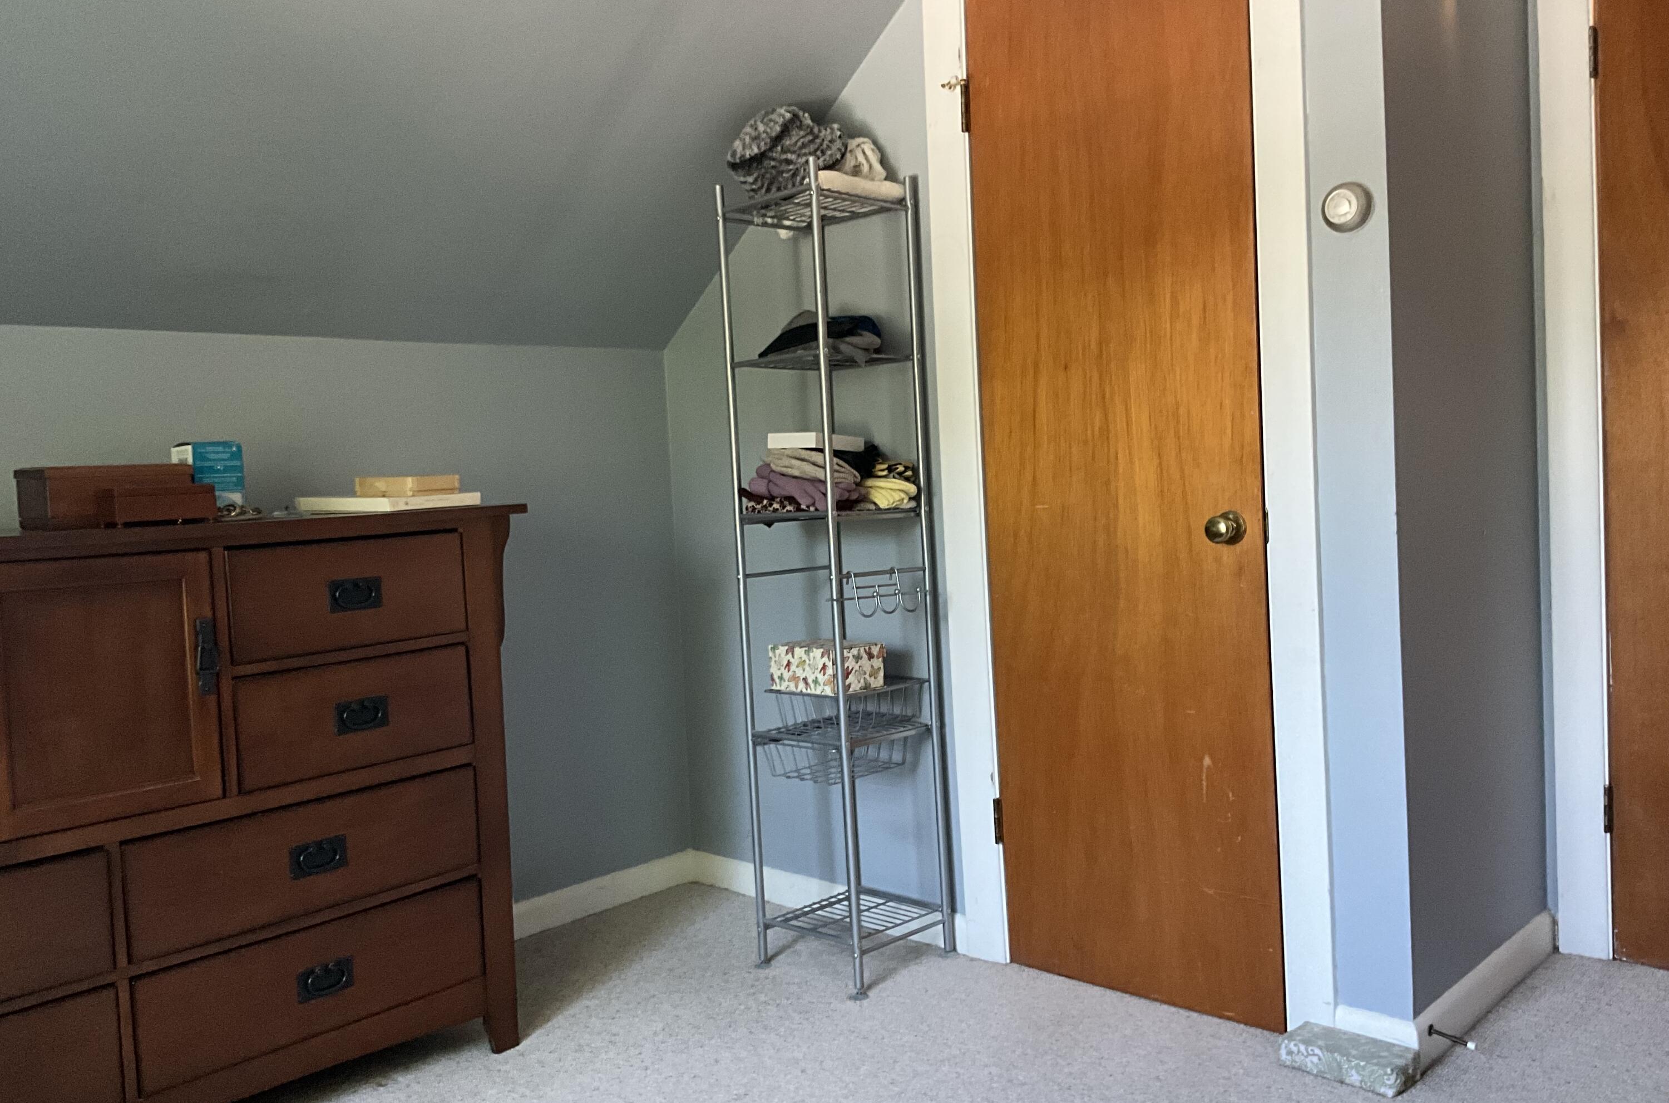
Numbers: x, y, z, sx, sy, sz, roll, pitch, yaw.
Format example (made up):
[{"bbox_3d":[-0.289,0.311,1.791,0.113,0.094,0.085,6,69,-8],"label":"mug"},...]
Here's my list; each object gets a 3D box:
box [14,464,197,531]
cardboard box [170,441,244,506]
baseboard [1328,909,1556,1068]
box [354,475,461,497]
[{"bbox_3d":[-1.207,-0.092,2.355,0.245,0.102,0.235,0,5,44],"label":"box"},{"bbox_3d":[-1.145,-0.124,2.549,0.099,0.141,0.089,0,5,44],"label":"cardboard box"},{"bbox_3d":[1.161,0.794,2.614,0.148,0.096,0.732,0,5,44],"label":"baseboard"},{"bbox_3d":[-0.842,-0.126,2.758,0.152,0.038,0.122,-1,4,30],"label":"box"}]

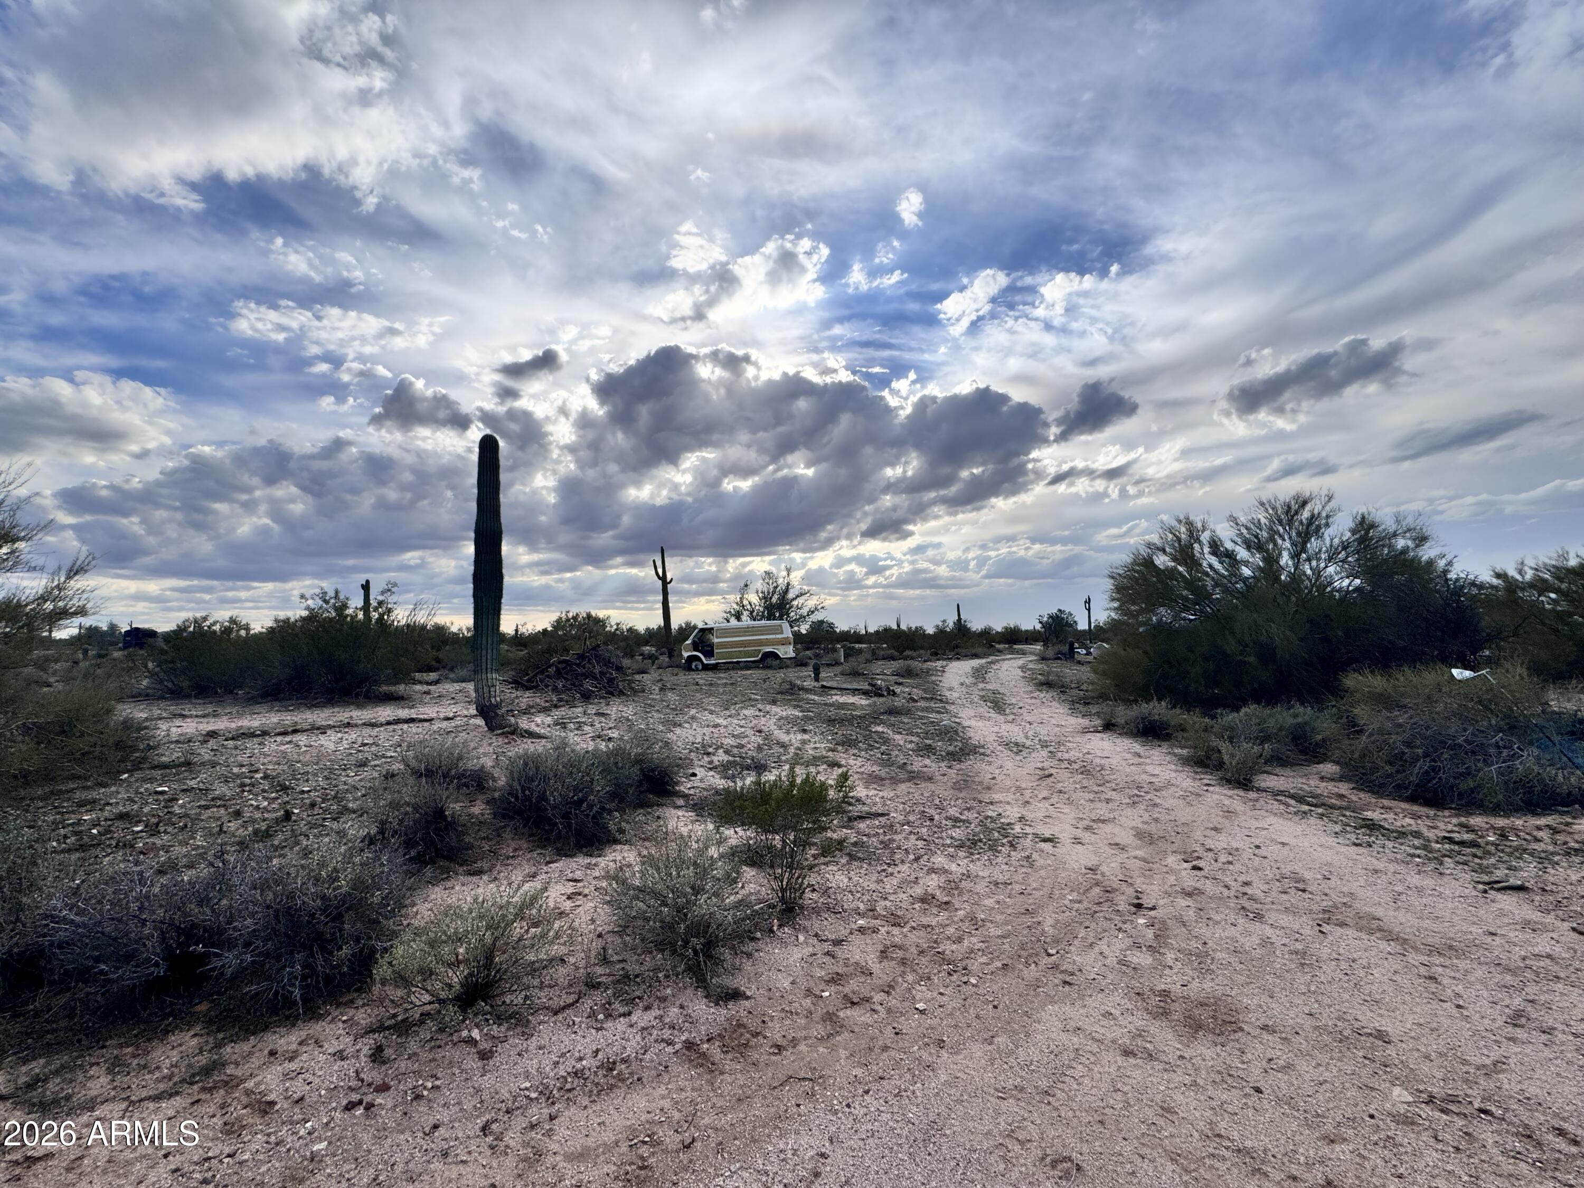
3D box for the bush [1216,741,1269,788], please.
[{"bbox_3d":[4.660,1.722,6.658,0.520,0.480,0.500,-2,-4,35],"label":"bush"}]

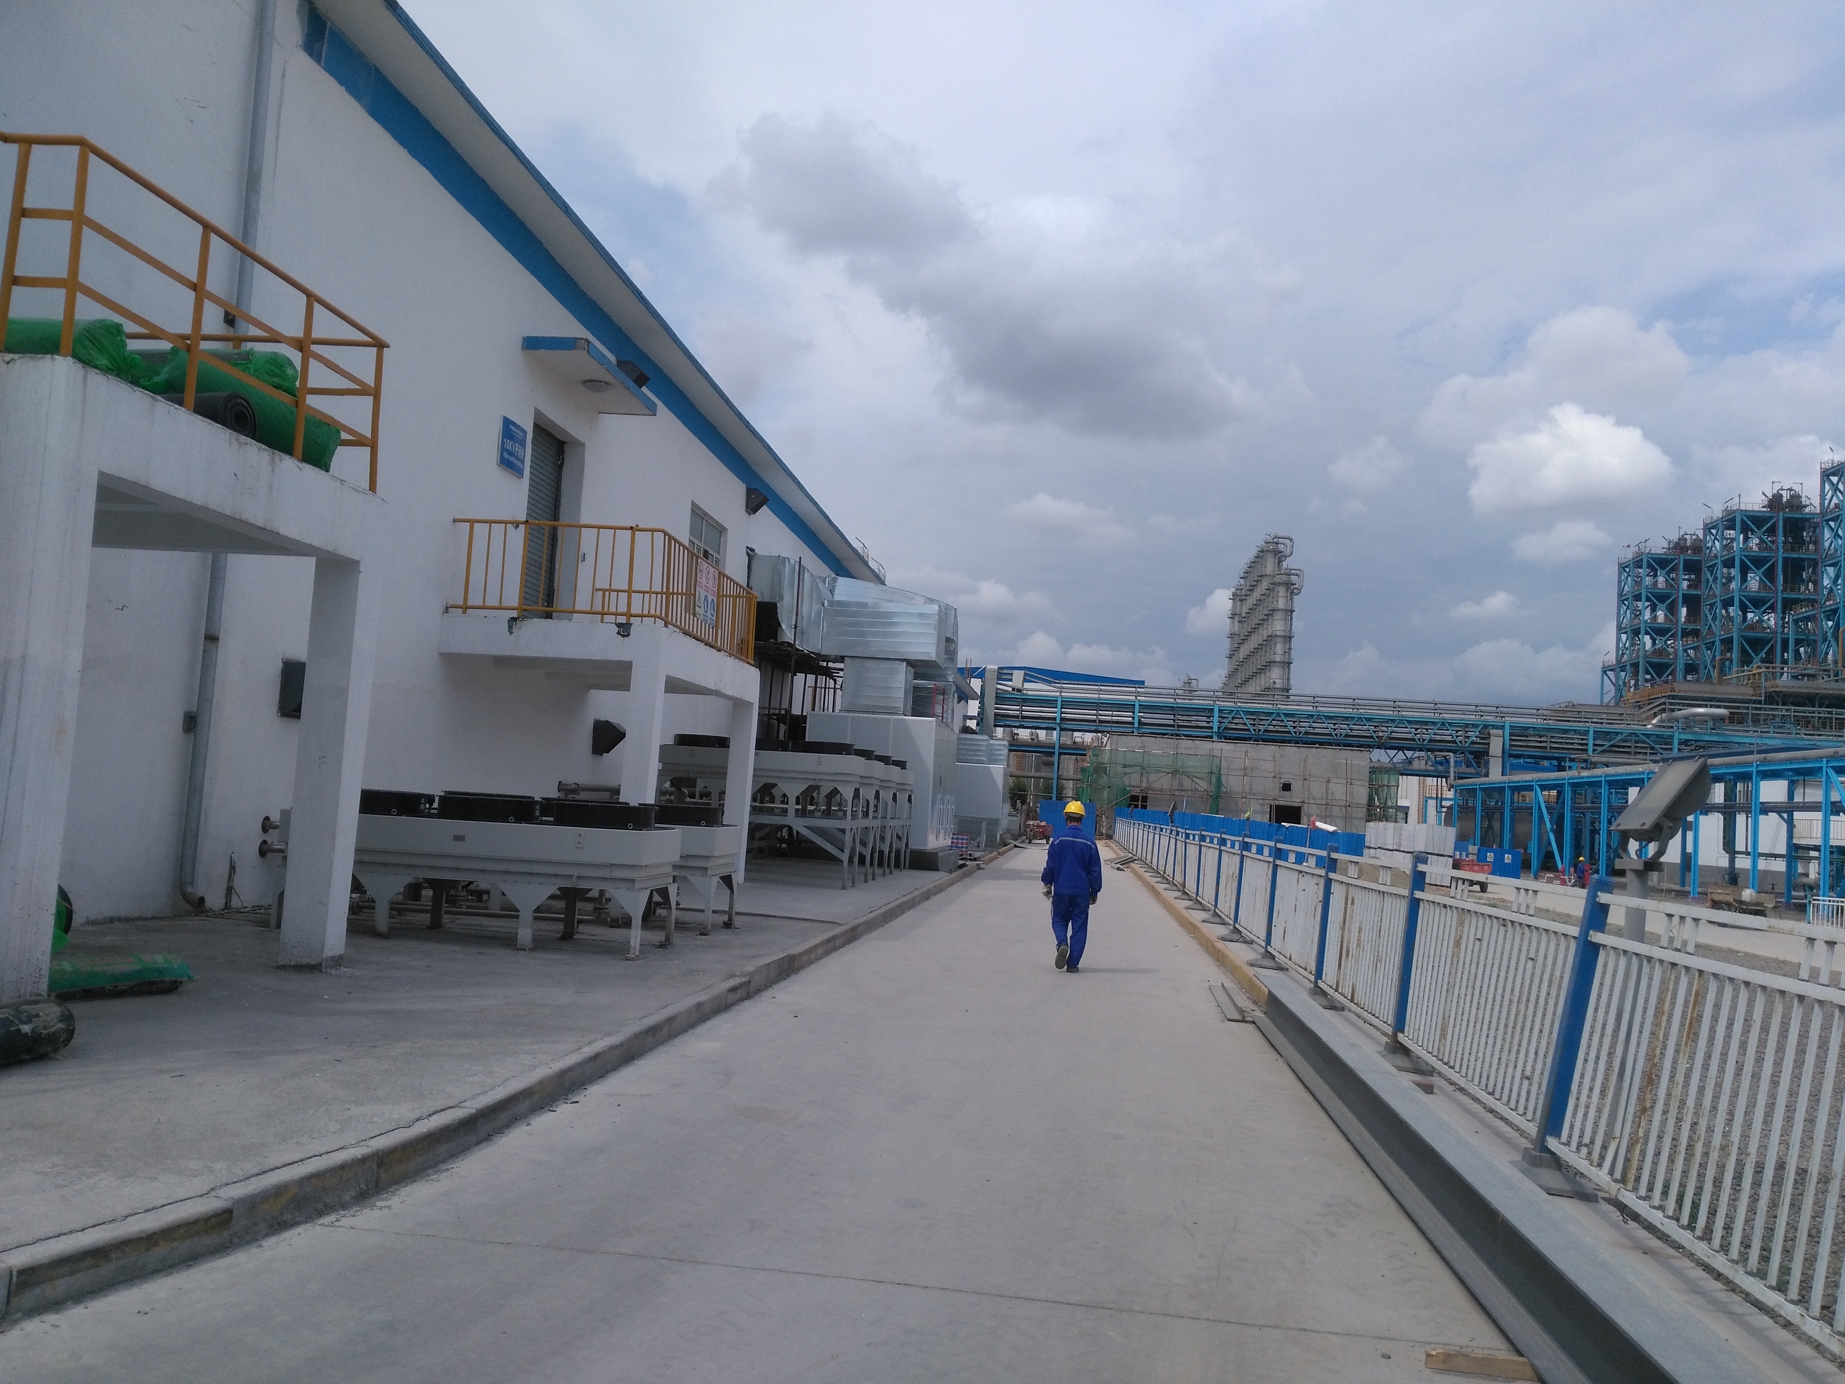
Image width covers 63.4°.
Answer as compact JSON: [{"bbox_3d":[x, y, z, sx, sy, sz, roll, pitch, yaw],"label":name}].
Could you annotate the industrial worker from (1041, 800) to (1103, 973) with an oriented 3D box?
[{"bbox_3d":[1.524,1.988,15.250,0.610,1.750,0.500,3,-4,6],"label":"industrial worker"}]

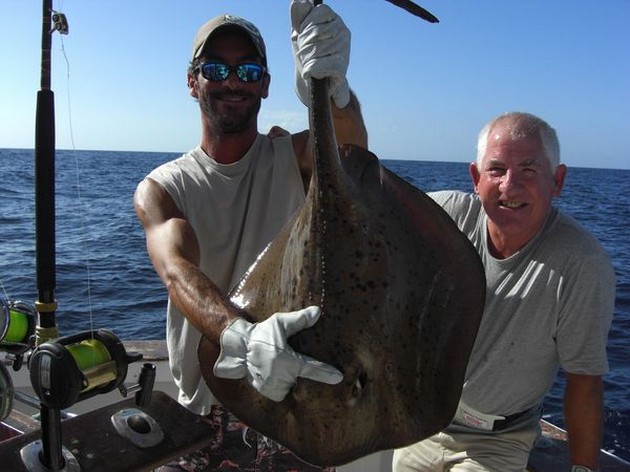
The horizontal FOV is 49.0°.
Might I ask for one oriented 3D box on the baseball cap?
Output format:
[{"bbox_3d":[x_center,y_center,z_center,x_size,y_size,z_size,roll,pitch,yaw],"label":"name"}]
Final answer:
[{"bbox_3d":[-0.191,-0.437,1.560,0.170,0.135,0.260,1,-2,-8],"label":"baseball cap"}]

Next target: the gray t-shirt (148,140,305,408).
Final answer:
[{"bbox_3d":[-0.196,0.090,1.620,0.410,0.640,0.270,1,6,-8],"label":"gray t-shirt"}]

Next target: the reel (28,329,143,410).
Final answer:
[{"bbox_3d":[-0.390,0.230,1.190,0.165,0.112,0.115,-4,9,-42],"label":"reel"}]

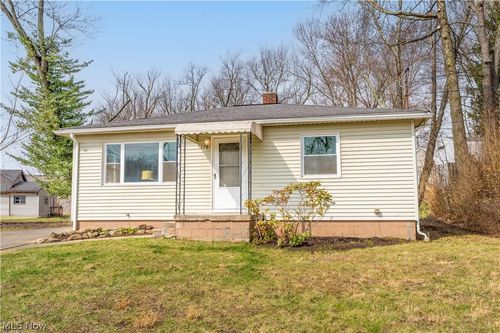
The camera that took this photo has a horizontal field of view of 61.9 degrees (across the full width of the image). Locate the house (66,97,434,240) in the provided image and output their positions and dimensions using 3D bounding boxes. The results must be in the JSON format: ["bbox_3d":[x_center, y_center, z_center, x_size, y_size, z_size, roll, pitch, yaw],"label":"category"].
[{"bbox_3d":[0.170,-0.220,15.100,10.400,4.850,9.000,-2,-4,11],"label":"house"}]

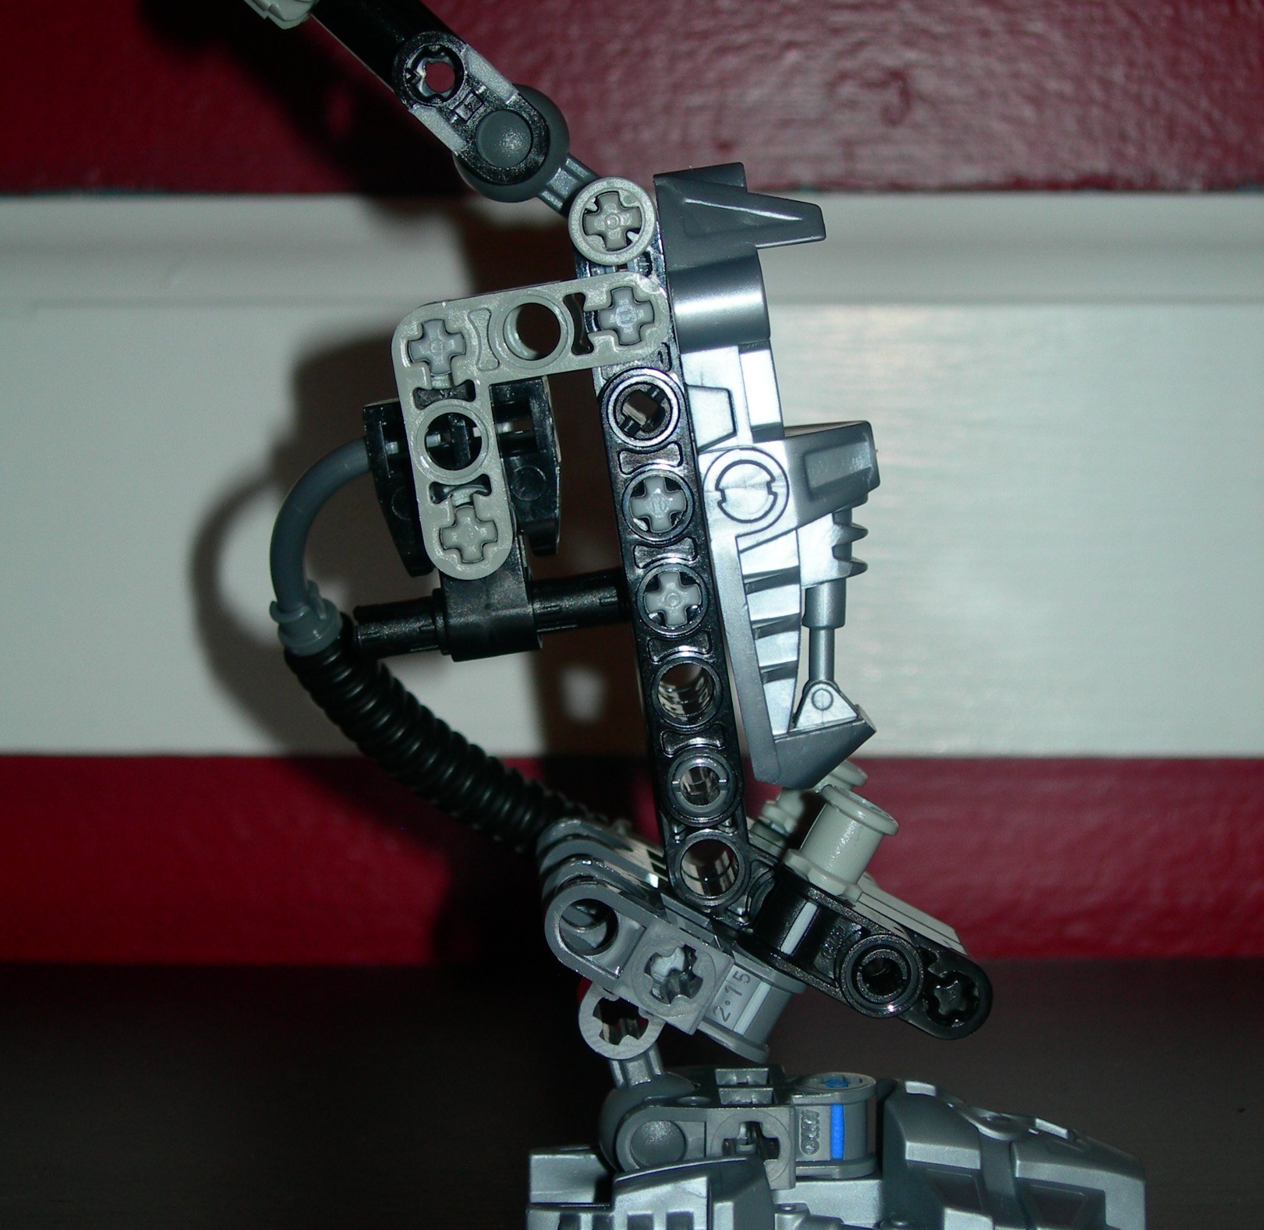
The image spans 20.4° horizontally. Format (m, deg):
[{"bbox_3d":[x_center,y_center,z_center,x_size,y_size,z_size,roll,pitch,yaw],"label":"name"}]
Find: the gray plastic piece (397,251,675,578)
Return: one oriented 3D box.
[{"bbox_3d":[-0.007,-0.016,0.295,0.023,0.023,0.005,-9,5,2],"label":"gray plastic piece"}]

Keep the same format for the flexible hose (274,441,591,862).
[{"bbox_3d":[-0.017,0.003,0.313,0.030,0.037,0.015,0,6,0],"label":"flexible hose"}]

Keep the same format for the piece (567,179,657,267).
[{"bbox_3d":[-0.002,-0.033,0.294,0.007,0.007,0.005,0,6,0],"label":"piece"}]

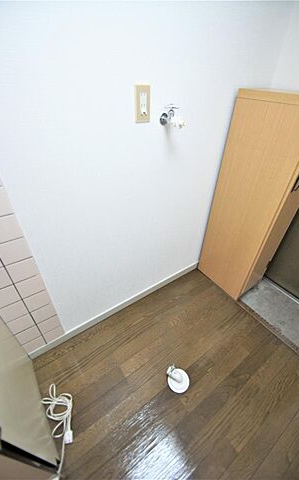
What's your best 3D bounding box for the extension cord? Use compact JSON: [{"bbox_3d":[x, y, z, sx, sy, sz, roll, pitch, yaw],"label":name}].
[{"bbox_3d":[-0.390,0.795,0.893,0.123,0.040,0.309,-22,42,-29],"label":"extension cord"}]

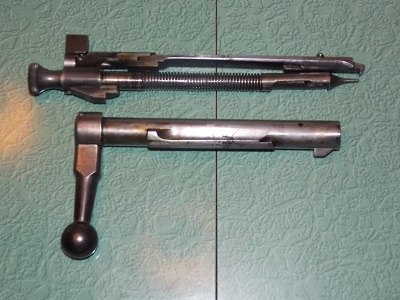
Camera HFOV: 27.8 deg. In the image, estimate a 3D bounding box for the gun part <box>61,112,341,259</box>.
[{"bbox_3d":[0.002,0.021,0.458,0.159,0.021,0.083,1,72,0],"label":"gun part"}]

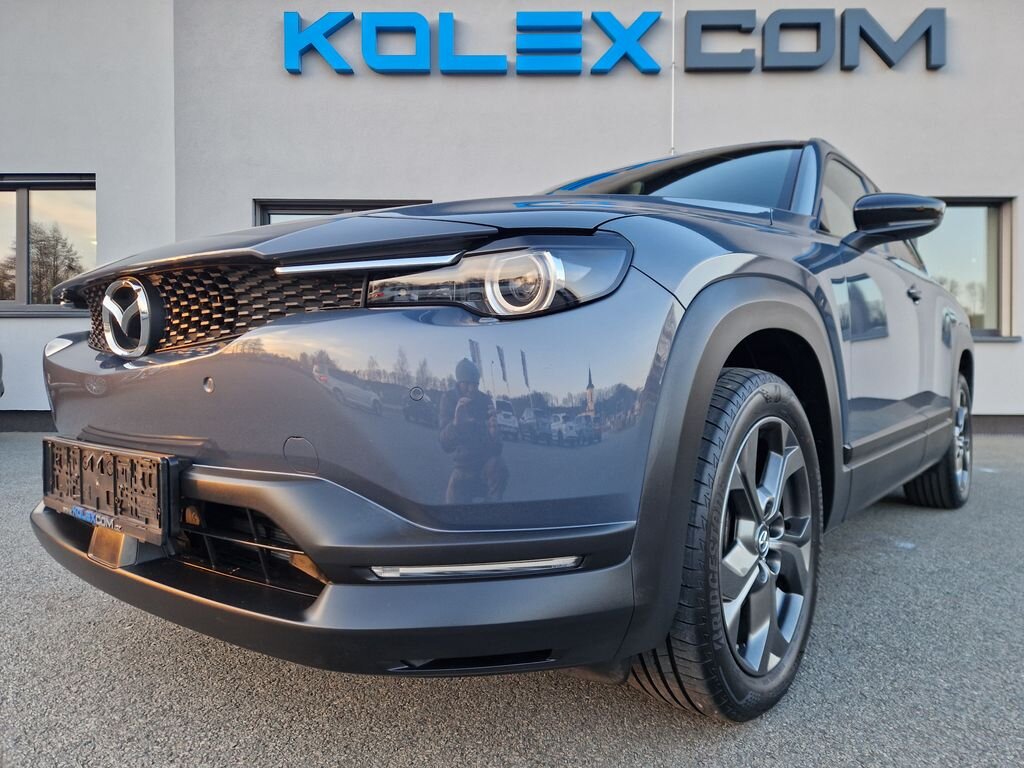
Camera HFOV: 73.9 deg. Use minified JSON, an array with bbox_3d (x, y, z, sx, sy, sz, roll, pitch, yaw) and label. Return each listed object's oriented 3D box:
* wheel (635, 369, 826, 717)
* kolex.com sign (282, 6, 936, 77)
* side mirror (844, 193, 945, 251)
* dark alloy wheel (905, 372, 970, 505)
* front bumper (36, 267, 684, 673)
[{"bbox_3d":[0.444,0.307,1.416,0.220,0.690,0.690,0,1,40],"label":"wheel"},{"bbox_3d":[1.148,-3.840,7.630,7.360,0.635,0.120,0,1,0],"label":"kolex.com sign"},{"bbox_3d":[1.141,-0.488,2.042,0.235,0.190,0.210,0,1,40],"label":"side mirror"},{"bbox_3d":[2.149,0.270,3.426,0.220,0.690,0.690,0,1,40],"label":"dark alloy wheel"},{"bbox_3d":[-0.556,0.134,1.453,1.770,0.660,0.610,0,1,40],"label":"front bumper"}]

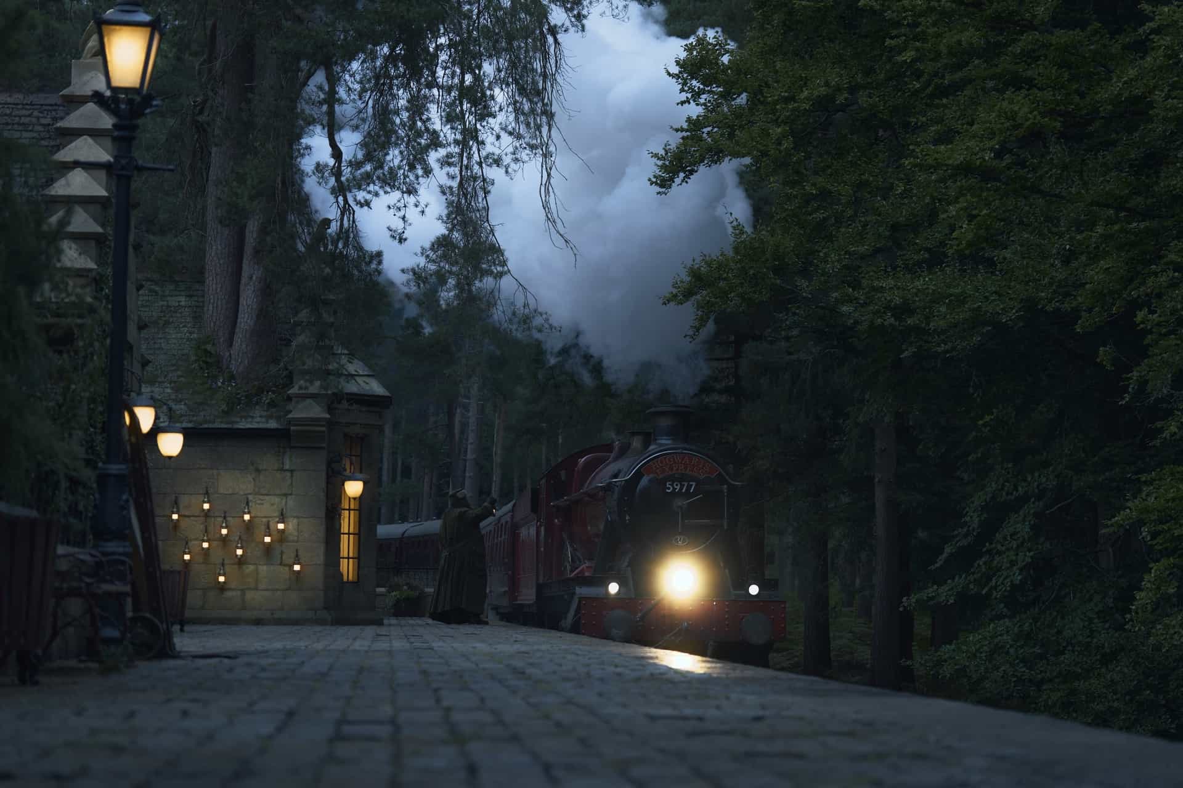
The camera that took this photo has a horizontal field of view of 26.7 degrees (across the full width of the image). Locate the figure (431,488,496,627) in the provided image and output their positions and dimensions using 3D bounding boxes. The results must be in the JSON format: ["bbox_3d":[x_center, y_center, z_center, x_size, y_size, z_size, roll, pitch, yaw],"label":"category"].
[{"bbox_3d":[-2.168,2.725,41.700,1.000,2.220,0.850,4,-6,-37],"label":"figure"}]

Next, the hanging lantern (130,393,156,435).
[{"bbox_3d":[-4.163,0.192,23.100,0.300,0.380,0.300,1,-5,-5],"label":"hanging lantern"}]

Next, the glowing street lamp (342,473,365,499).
[{"bbox_3d":[-3.446,1.344,36.200,0.310,0.380,0.310,1,-5,-5],"label":"glowing street lamp"}]

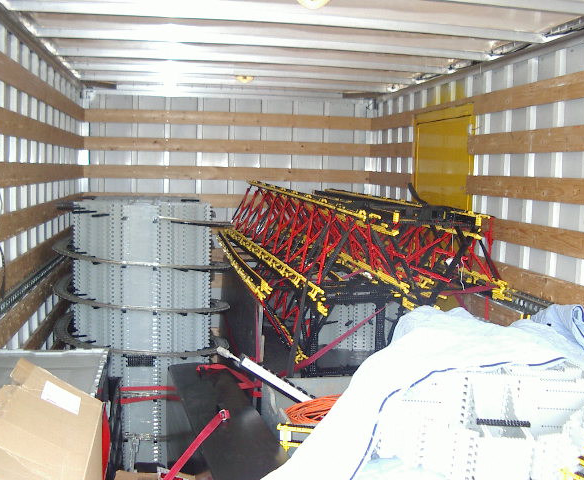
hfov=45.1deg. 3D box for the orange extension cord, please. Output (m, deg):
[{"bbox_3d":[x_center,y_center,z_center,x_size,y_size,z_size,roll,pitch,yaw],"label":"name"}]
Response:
[{"bbox_3d":[0.139,0.592,2.480,0.330,0.060,0.230,1,6,-10],"label":"orange extension cord"}]

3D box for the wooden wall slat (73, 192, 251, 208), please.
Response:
[{"bbox_3d":[-0.527,-0.333,6.075,2.430,0.112,0.022,1,6,-10],"label":"wooden wall slat"}]

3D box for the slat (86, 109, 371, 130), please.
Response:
[{"bbox_3d":[-0.502,-1.024,6.005,2.430,0.112,0.022,1,6,-10],"label":"slat"}]

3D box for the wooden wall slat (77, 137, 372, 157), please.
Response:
[{"bbox_3d":[-0.509,-0.796,6.029,2.430,0.112,0.022,1,6,-10],"label":"wooden wall slat"}]

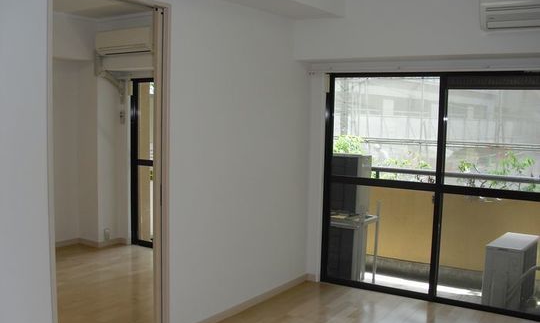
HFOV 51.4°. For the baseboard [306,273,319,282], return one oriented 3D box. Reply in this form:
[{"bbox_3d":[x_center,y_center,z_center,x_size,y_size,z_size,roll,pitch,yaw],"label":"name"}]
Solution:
[{"bbox_3d":[0.373,1.020,4.920,0.100,0.060,0.020,5,6,33],"label":"baseboard"}]

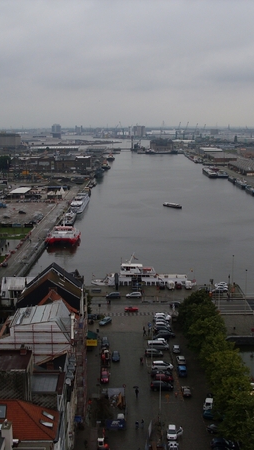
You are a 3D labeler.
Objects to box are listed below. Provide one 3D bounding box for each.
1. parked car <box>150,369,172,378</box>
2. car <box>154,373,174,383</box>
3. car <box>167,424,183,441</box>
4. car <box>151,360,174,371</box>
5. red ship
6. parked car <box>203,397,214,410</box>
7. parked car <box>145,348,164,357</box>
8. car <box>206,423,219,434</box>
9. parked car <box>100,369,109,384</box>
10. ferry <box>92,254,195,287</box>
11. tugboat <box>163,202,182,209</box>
[{"bbox_3d":[7.271,30.788,131.130,4.390,1.480,1.750,0,9,0],"label":"parked car"},{"bbox_3d":[7.670,31.182,128.686,3.810,1.460,1.700,0,9,0],"label":"car"},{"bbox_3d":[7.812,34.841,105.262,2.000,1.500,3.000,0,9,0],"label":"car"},{"bbox_3d":[7.743,30.202,134.411,4.560,1.620,1.800,0,9,0],"label":"car"},{"bbox_3d":[-29.600,3.732,297.297,13.600,8.400,30.000,0,9,0],"label":"red ship"},{"bbox_3d":[15.050,33.303,116.295,1.720,1.600,4.100,1,9,8],"label":"parked car"},{"bbox_3d":[6.200,29.091,142.964,4.100,1.520,1.750,0,9,3],"label":"parked car"},{"bbox_3d":[15.958,34.712,106.242,4.100,1.450,1.720,4,10,22],"label":"car"},{"bbox_3d":[-4.500,31.353,128.844,1.720,1.500,4.400,0,9,-3],"label":"parked car"},{"bbox_3d":[5.600,15.602,208.255,34.500,11.600,7.200,0,9,0],"label":"ferry"},{"bbox_3d":[30.600,-12.833,415.159,4.100,3.100,15.000,-8,12,-39],"label":"tugboat"}]

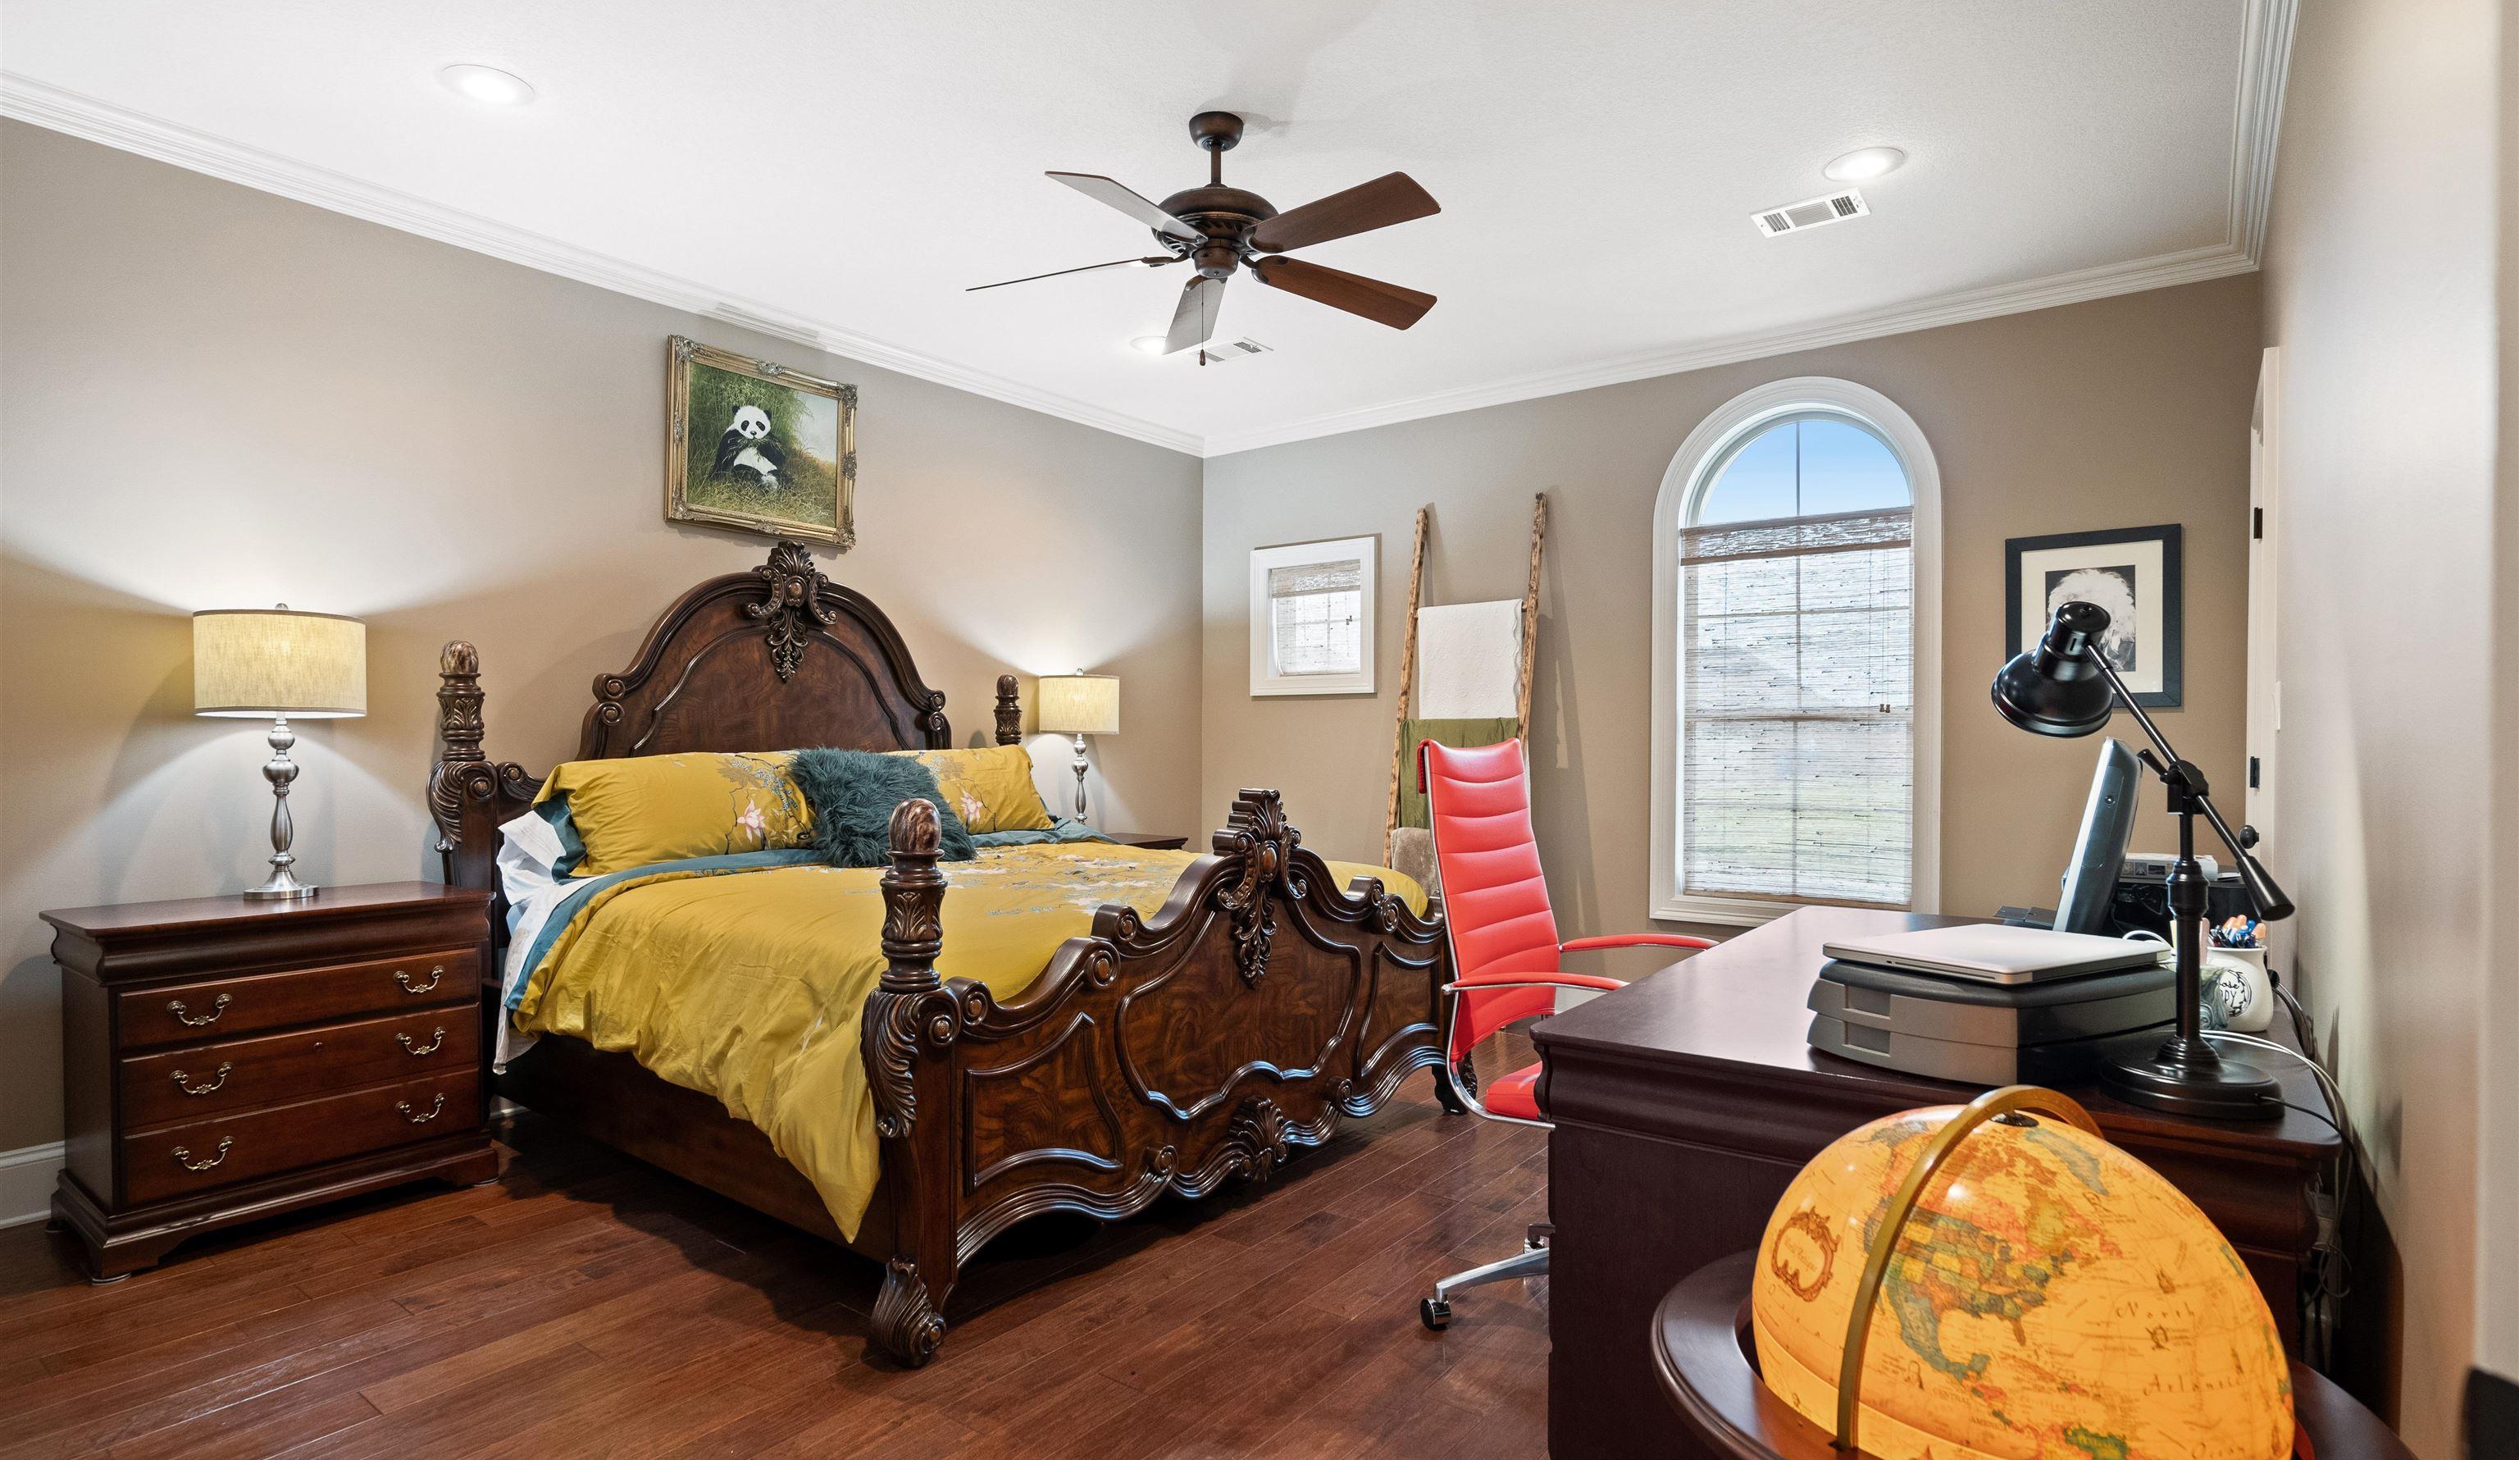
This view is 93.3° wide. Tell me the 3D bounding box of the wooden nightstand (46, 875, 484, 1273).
[{"bbox_3d":[-2.455,0.817,3.000,0.460,0.773,0.790,0,0,38],"label":"wooden nightstand"}]

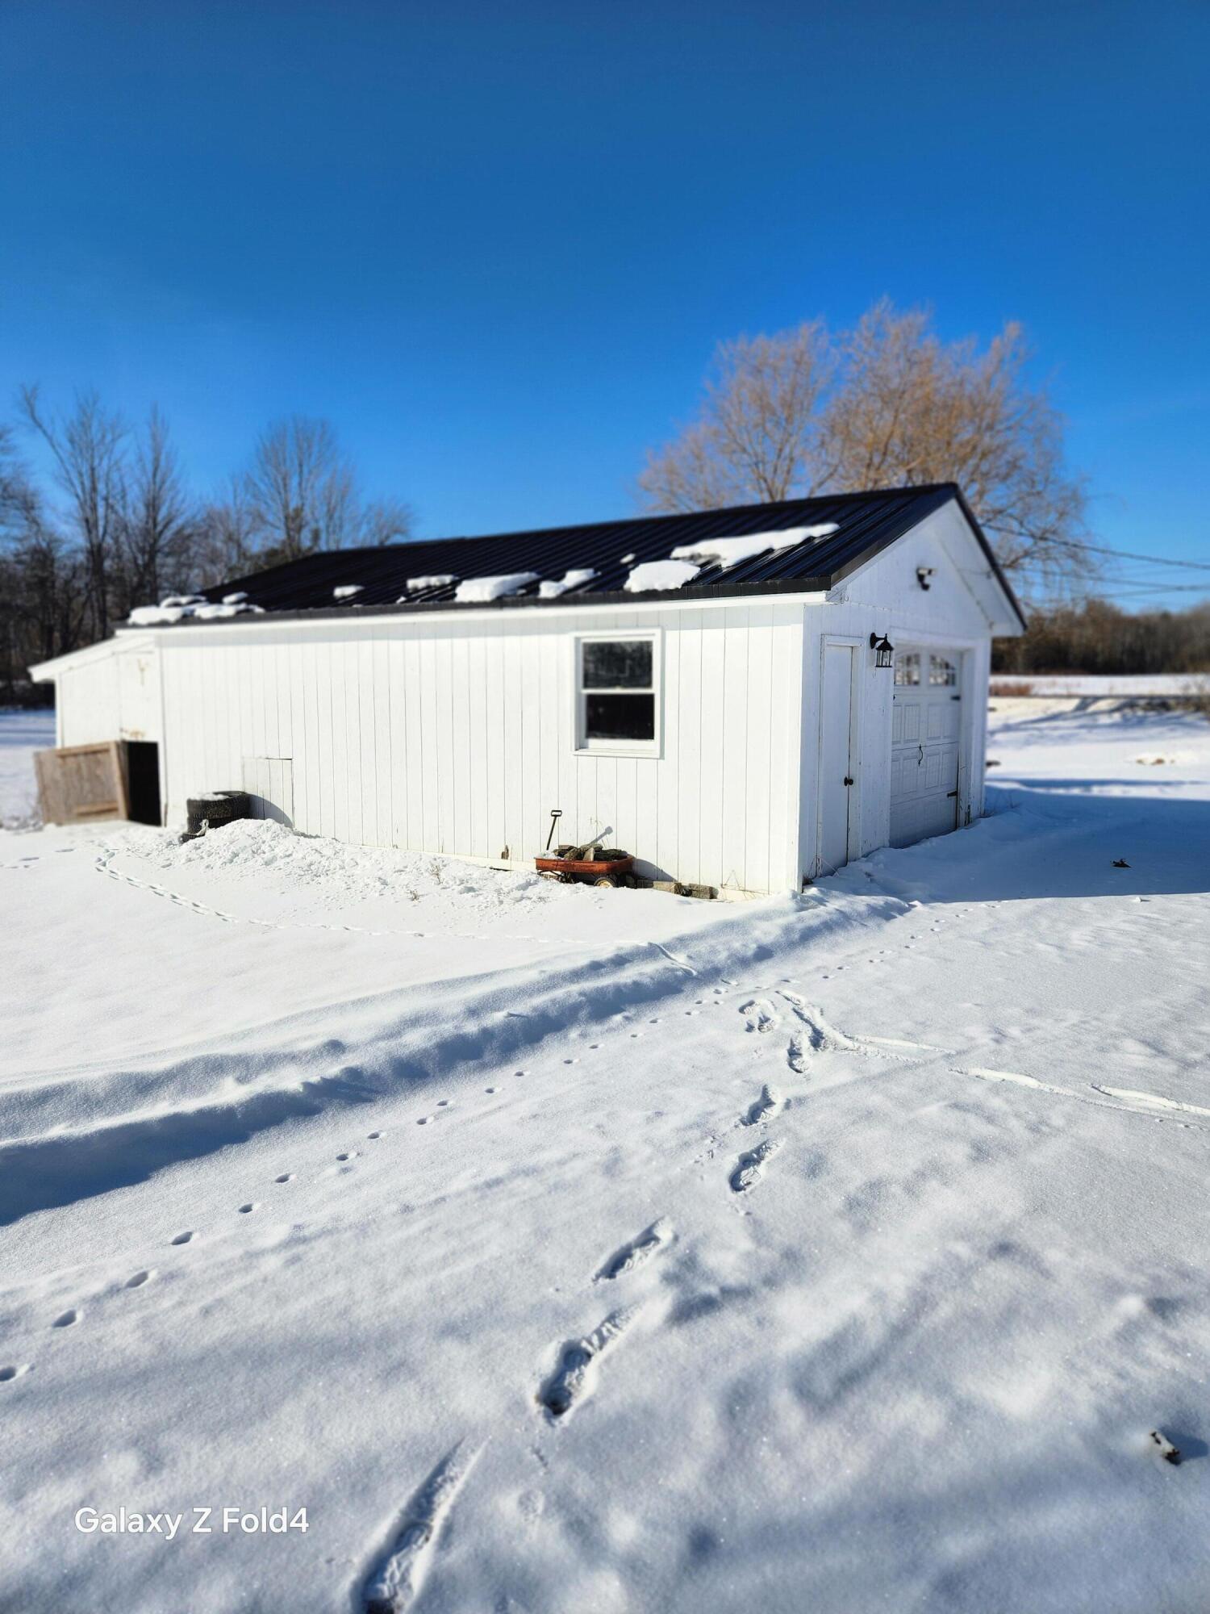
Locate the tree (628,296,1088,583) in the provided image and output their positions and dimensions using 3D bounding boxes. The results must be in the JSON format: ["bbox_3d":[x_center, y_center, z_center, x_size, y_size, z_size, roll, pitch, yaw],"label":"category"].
[{"bbox_3d":[7.642,-8.565,32.260,13.891,12.748,13.891,0,6,0],"label":"tree"}]

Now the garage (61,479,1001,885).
[{"bbox_3d":[-1.293,-1.544,13.051,10.903,3.496,6.003,4,8,34],"label":"garage"}]

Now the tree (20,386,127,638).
[{"bbox_3d":[-31.516,-15.431,64.694,6.829,19.312,6.829,0,6,0],"label":"tree"}]

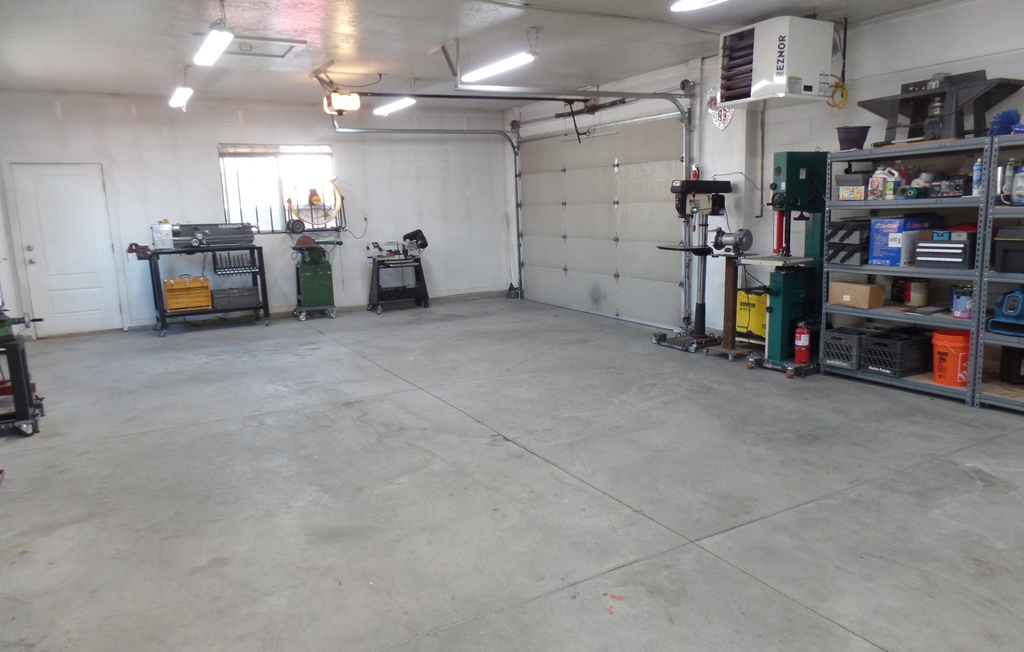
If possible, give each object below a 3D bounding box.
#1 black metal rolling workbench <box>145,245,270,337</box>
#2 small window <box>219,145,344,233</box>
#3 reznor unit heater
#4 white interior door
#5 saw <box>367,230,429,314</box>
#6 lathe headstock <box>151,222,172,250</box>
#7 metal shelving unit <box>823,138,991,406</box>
[{"bbox_3d":[-3.865,-0.484,8.723,1.310,1.010,0.640,-8,11,-28],"label":"black metal rolling workbench"},{"bbox_3d":[-3.125,-1.872,9.295,1.520,1.170,0.100,-8,11,-29],"label":"small window"},{"bbox_3d":[2.259,-2.226,5.816,0.680,0.610,0.610,-8,11,-29],"label":"reznor unit heater"},{"bbox_3d":[-5.314,-0.903,8.175,0.920,2.040,0.060,-8,11,-29],"label":"white interior door"},{"bbox_3d":[-1.655,-0.790,9.837,0.860,1.140,0.480,-8,11,-29],"label":"saw"},{"bbox_3d":[-4.222,-1.079,8.230,0.225,0.305,0.340,-7,11,-27],"label":"lathe headstock"},{"bbox_3d":[3.148,-0.445,5.249,0.600,1.830,1.210,-8,11,-29],"label":"metal shelving unit"}]

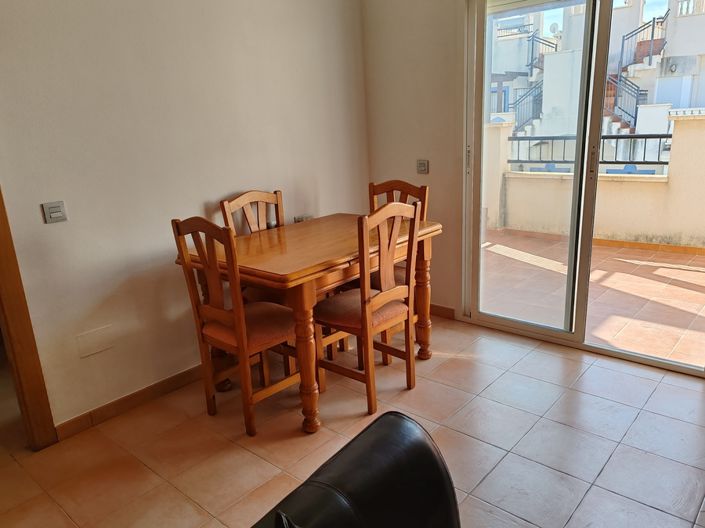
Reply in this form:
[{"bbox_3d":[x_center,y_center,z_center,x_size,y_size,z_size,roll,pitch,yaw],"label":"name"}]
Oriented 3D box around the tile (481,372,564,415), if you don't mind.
[{"bbox_3d":[0.861,0.648,2.764,0.330,0.010,0.330,11,21,40],"label":"tile"}]

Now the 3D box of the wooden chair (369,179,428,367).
[{"bbox_3d":[0.167,0.034,3.196,0.425,0.985,0.425,9,20,36],"label":"wooden chair"}]

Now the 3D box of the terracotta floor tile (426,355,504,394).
[{"bbox_3d":[0.611,0.604,2.987,0.330,0.010,0.330,11,21,40],"label":"terracotta floor tile"}]

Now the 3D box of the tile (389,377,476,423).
[{"bbox_3d":[0.392,0.677,2.737,0.330,0.010,0.330,11,21,40],"label":"tile"}]

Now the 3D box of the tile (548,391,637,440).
[{"bbox_3d":[1.116,0.702,2.557,0.330,0.010,0.330,11,21,40],"label":"tile"}]

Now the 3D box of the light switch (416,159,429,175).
[{"bbox_3d":[0.469,-0.640,3.642,0.082,0.086,0.017,11,21,40],"label":"light switch"}]

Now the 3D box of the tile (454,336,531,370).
[{"bbox_3d":[0.831,0.526,3.227,0.330,0.010,0.330,11,21,40],"label":"tile"}]

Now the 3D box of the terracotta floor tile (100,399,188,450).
[{"bbox_3d":[-1.025,0.768,2.671,0.330,0.010,0.330,11,21,40],"label":"terracotta floor tile"}]

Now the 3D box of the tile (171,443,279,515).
[{"bbox_3d":[-0.521,0.866,2.241,0.330,0.010,0.330,11,21,40],"label":"tile"}]

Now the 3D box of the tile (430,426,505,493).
[{"bbox_3d":[0.423,0.808,2.291,0.330,0.010,0.330,11,21,40],"label":"tile"}]

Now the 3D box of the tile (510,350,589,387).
[{"bbox_3d":[1.079,0.568,3.003,0.330,0.010,0.330,11,21,40],"label":"tile"}]

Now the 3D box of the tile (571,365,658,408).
[{"bbox_3d":[1.330,0.618,2.790,0.330,0.010,0.330,11,21,40],"label":"tile"}]

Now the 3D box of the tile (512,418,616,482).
[{"bbox_3d":[0.896,0.779,2.317,0.330,0.010,0.330,11,21,40],"label":"tile"}]

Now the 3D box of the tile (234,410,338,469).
[{"bbox_3d":[-0.295,0.787,2.472,0.330,0.010,0.330,11,21,40],"label":"tile"}]

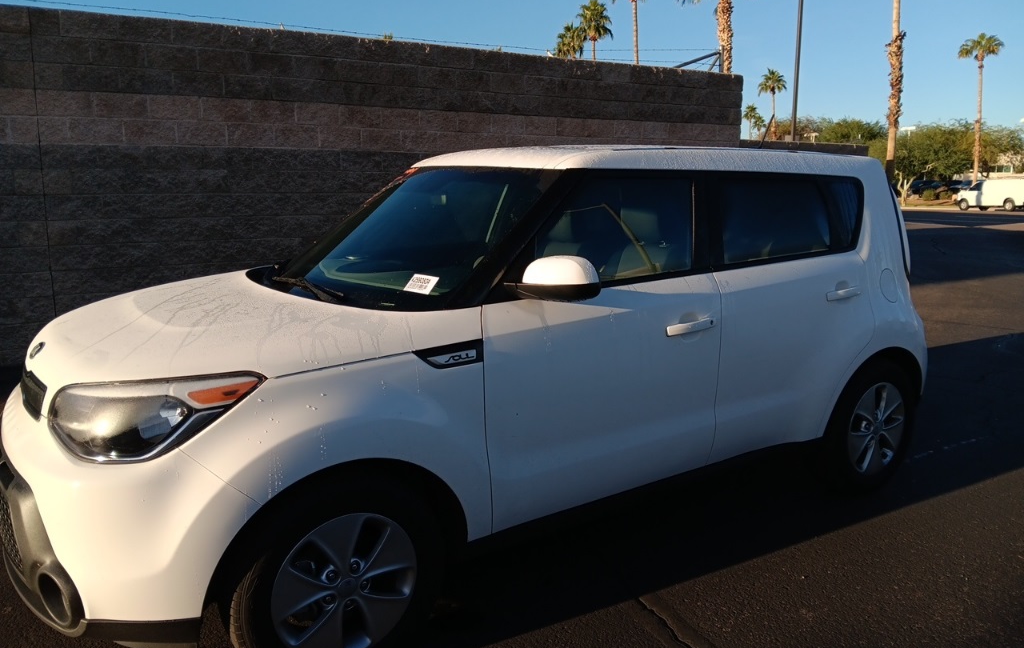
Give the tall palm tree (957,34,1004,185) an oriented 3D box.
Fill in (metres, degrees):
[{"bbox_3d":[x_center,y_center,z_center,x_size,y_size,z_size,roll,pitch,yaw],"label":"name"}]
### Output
[{"bbox_3d":[35.496,-15.625,59.070,3.469,12.895,3.469,5,11,30],"label":"tall palm tree"}]

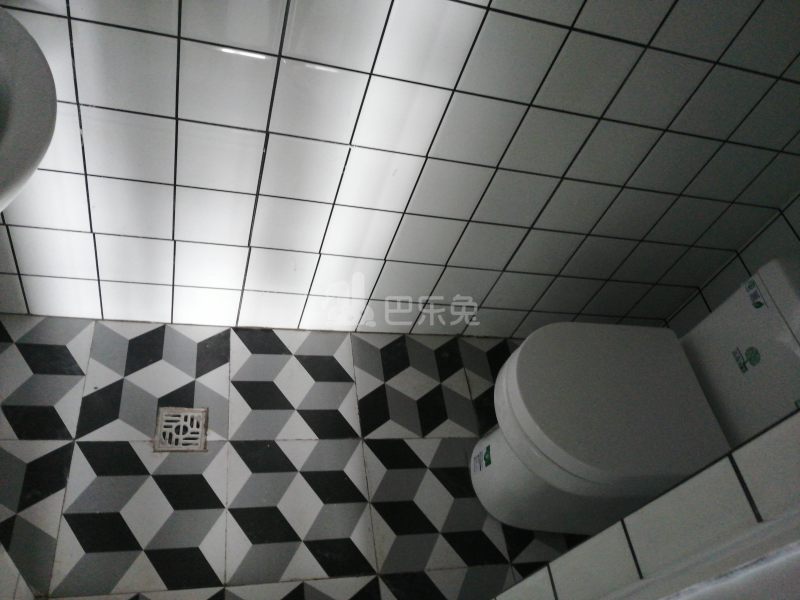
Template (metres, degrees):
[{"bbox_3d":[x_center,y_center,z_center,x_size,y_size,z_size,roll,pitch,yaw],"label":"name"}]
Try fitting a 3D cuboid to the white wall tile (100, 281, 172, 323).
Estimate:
[{"bbox_3d":[-0.593,0.003,1.416,0.148,0.137,0.010,4,51,-18],"label":"white wall tile"}]

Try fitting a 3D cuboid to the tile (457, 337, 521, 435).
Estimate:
[{"bbox_3d":[0.319,0.236,1.674,0.298,0.010,0.297,4,51,-18],"label":"tile"}]

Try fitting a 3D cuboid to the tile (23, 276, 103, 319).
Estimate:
[{"bbox_3d":[-0.734,-0.008,1.362,0.147,0.136,0.010,4,51,-18],"label":"tile"}]

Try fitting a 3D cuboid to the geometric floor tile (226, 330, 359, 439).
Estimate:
[{"bbox_3d":[-0.249,0.196,1.485,0.298,0.010,0.297,4,51,-18],"label":"geometric floor tile"}]

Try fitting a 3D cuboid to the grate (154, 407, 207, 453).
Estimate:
[{"bbox_3d":[-0.463,0.278,1.331,0.102,0.012,0.103,4,51,-18],"label":"grate"}]

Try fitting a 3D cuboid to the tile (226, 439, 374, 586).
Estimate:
[{"bbox_3d":[-0.208,0.433,1.315,0.300,0.010,0.296,4,51,-18],"label":"tile"}]

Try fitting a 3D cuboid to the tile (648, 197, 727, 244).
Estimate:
[{"bbox_3d":[0.671,-0.186,1.470,0.147,0.146,0.010,4,51,-18],"label":"tile"}]

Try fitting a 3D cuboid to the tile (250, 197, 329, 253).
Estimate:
[{"bbox_3d":[-0.228,-0.156,1.296,0.147,0.146,0.010,4,51,-18],"label":"tile"}]

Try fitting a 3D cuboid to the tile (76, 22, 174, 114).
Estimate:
[{"bbox_3d":[-0.426,-0.359,0.979,0.147,0.146,0.010,4,51,-18],"label":"tile"}]

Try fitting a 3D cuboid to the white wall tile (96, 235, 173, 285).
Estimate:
[{"bbox_3d":[-0.550,-0.085,1.303,0.147,0.147,0.010,4,51,-18],"label":"white wall tile"}]

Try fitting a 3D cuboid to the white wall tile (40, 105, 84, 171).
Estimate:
[{"bbox_3d":[-0.612,-0.278,1.042,0.147,0.146,0.010,4,51,-18],"label":"white wall tile"}]

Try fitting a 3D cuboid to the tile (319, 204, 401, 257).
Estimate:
[{"bbox_3d":[-0.084,-0.145,1.334,0.147,0.147,0.010,4,51,-18],"label":"tile"}]

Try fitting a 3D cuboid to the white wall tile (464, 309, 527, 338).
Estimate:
[{"bbox_3d":[0.261,0.063,1.699,0.149,0.136,0.010,4,51,-18],"label":"white wall tile"}]

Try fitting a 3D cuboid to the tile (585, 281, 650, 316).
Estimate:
[{"bbox_3d":[0.587,-0.004,1.692,0.147,0.144,0.010,4,51,-18],"label":"tile"}]

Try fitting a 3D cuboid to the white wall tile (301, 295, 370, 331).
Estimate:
[{"bbox_3d":[-0.167,0.033,1.557,0.149,0.136,0.010,4,51,-18],"label":"white wall tile"}]

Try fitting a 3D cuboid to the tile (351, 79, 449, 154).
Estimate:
[{"bbox_3d":[0.002,-0.327,1.119,0.147,0.146,0.010,4,51,-18],"label":"tile"}]

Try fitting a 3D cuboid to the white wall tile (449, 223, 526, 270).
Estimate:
[{"bbox_3d":[0.200,-0.125,1.429,0.147,0.147,0.010,4,51,-18],"label":"white wall tile"}]

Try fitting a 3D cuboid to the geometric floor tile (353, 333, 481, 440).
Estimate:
[{"bbox_3d":[0.035,0.216,1.587,0.300,0.010,0.301,4,51,-18],"label":"geometric floor tile"}]

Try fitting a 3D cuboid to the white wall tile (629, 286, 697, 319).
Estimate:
[{"bbox_3d":[0.723,0.006,1.732,0.139,0.148,0.010,4,51,-18],"label":"white wall tile"}]

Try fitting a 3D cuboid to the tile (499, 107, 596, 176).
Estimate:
[{"bbox_3d":[0.286,-0.306,1.210,0.148,0.148,0.010,4,51,-18],"label":"tile"}]

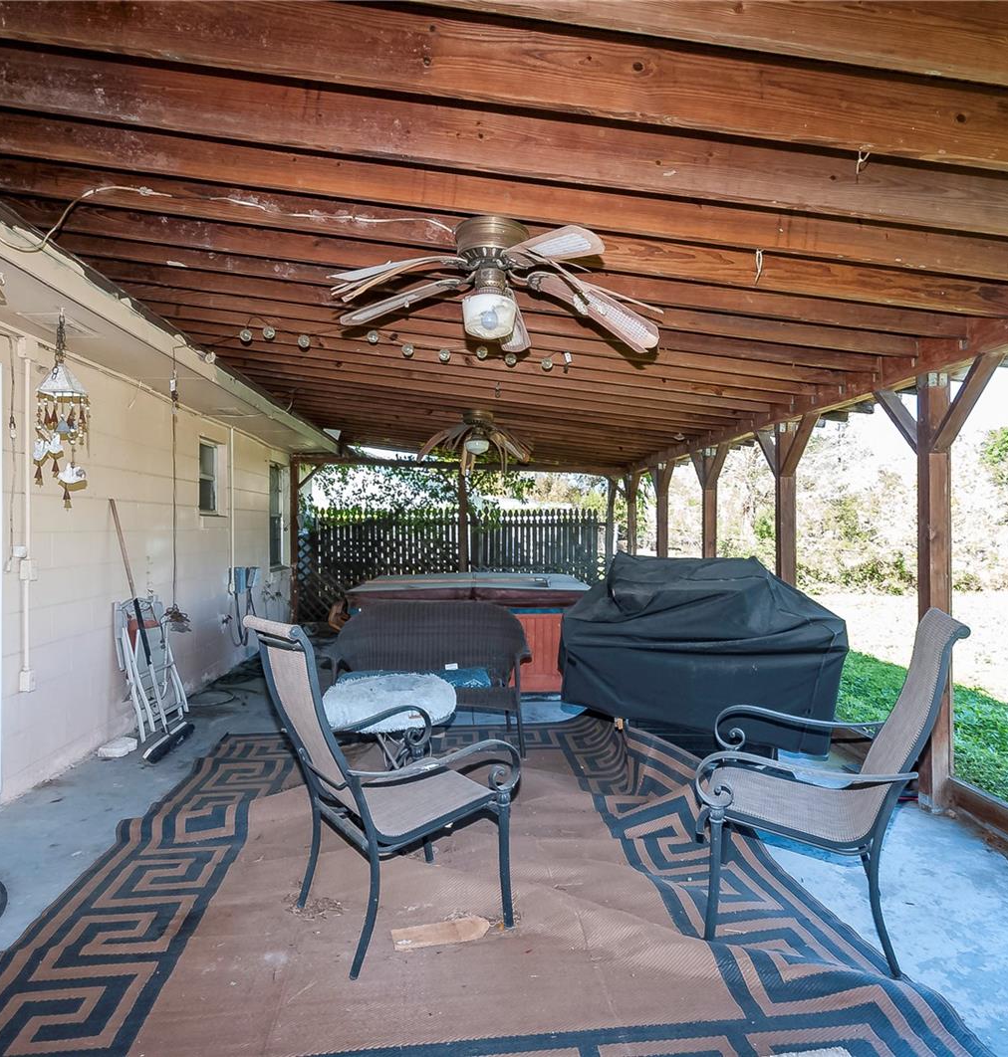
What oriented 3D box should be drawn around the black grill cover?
[{"bbox_3d":[1.205,0.756,4.100,1.540,1.170,0.620,0,0,27],"label":"black grill cover"}]

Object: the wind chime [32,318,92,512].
[{"bbox_3d":[-2.106,-0.564,3.160,0.240,0.920,0.240,0,0,-2],"label":"wind chime"}]

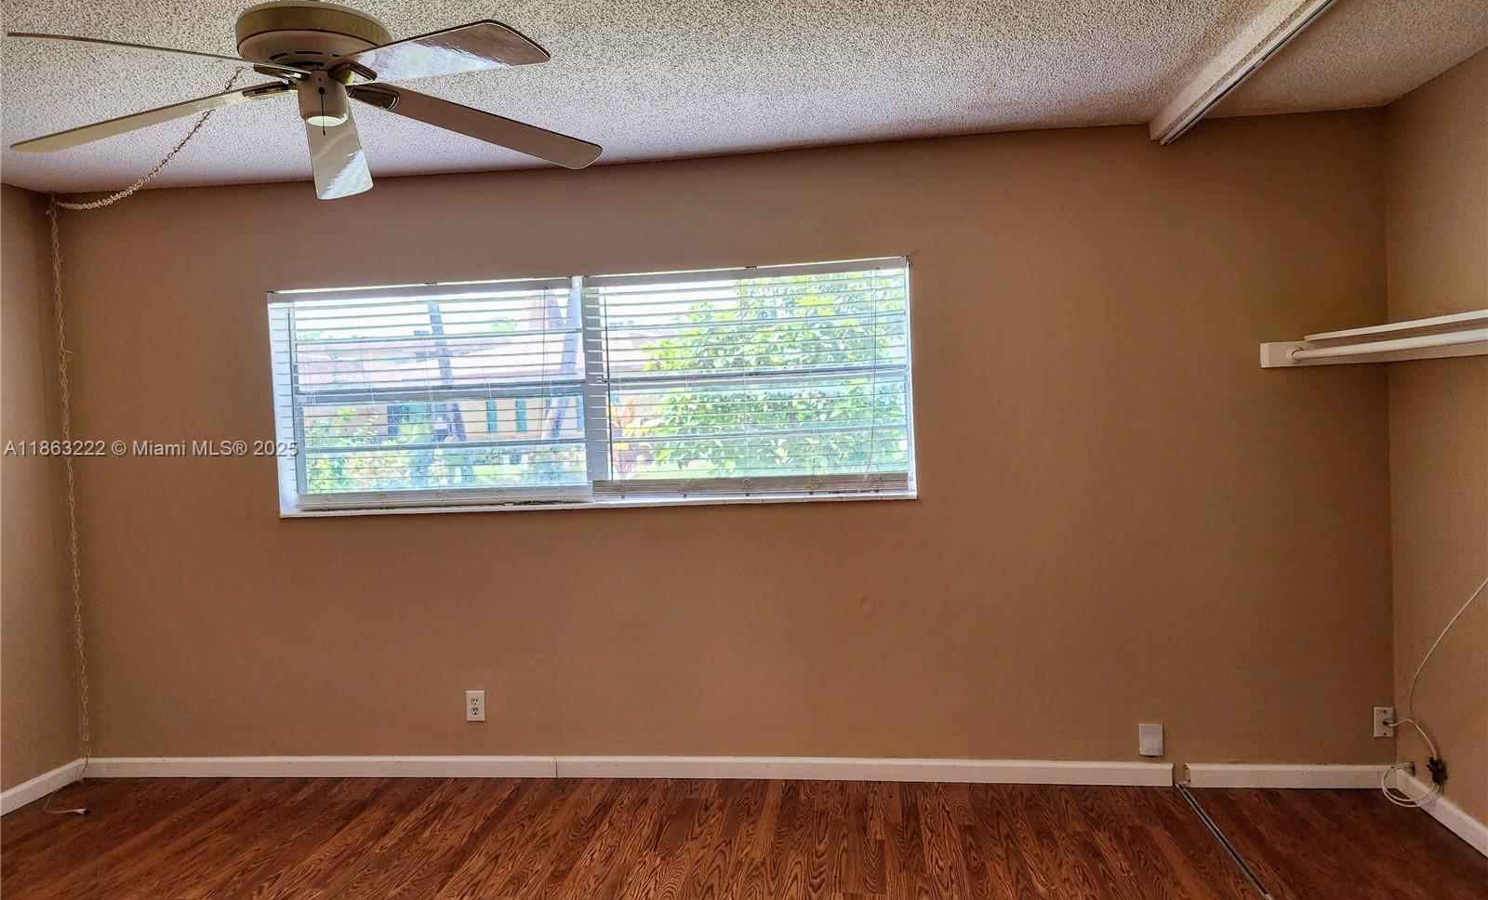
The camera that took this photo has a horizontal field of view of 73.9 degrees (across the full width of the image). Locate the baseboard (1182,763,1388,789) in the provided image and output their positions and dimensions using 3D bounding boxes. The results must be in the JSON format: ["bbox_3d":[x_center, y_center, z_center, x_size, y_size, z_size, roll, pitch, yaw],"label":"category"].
[{"bbox_3d":[2.008,1.202,3.638,0.727,0.087,0.018,-2,2,7],"label":"baseboard"}]

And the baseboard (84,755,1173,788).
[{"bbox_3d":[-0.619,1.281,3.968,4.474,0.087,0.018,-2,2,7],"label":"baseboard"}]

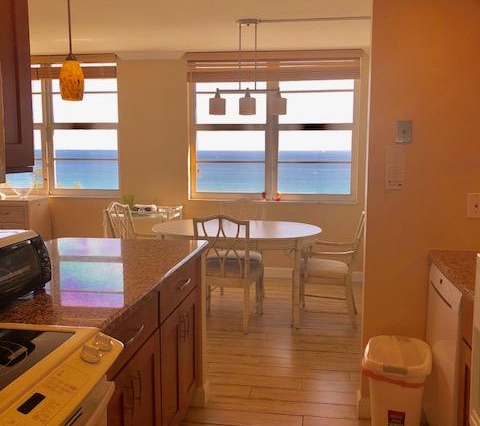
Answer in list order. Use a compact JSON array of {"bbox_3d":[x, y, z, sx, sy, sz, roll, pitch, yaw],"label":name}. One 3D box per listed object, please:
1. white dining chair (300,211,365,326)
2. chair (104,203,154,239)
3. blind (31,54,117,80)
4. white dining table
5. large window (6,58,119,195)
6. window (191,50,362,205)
[{"bbox_3d":[0.758,0.435,4.348,0.580,0.940,0.550,2,7,15],"label":"white dining chair"},{"bbox_3d":[-0.827,0.394,4.658,0.580,0.940,0.550,1,7,9],"label":"chair"},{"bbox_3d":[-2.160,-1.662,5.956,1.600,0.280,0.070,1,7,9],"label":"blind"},{"bbox_3d":[-0.037,0.502,4.530,1.470,0.760,1.070,1,7,9],"label":"white dining table"},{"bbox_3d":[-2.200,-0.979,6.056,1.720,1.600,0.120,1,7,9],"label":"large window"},{"bbox_3d":[0.351,-0.923,5.639,1.850,1.620,0.120,1,7,9],"label":"window"}]

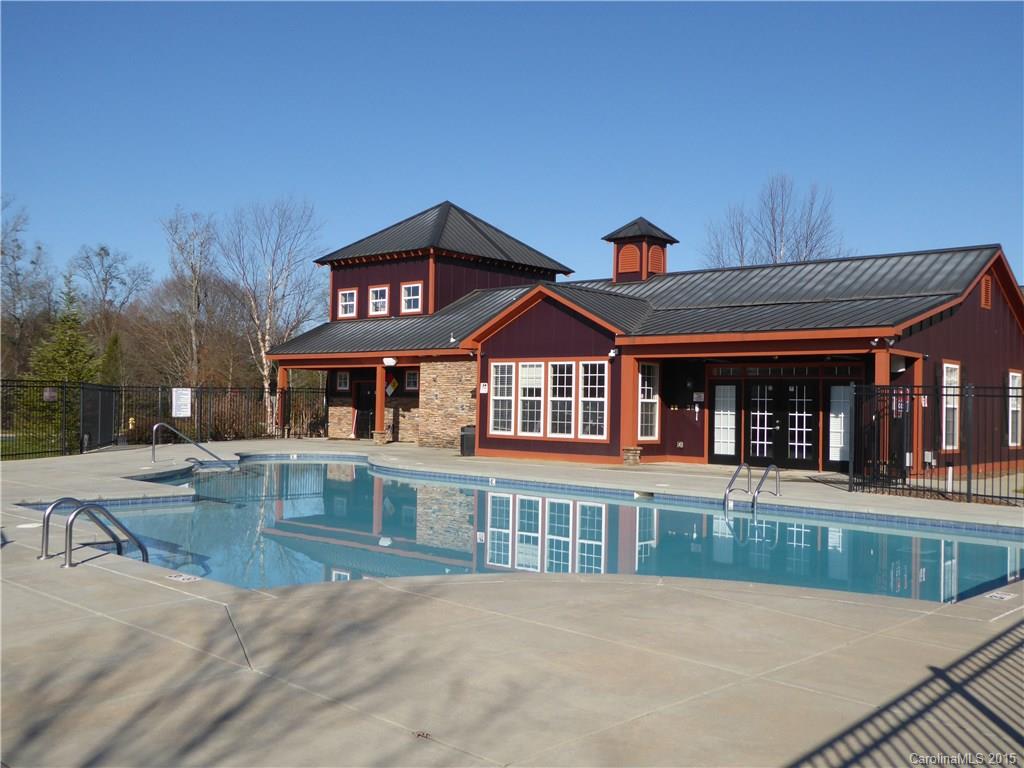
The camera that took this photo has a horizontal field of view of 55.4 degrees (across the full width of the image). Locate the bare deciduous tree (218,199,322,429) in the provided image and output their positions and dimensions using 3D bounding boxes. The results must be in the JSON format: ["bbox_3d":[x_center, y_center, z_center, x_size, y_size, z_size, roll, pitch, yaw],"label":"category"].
[{"bbox_3d":[-9.826,-2.700,39.396,4.600,9.620,4.500,0,-2,42],"label":"bare deciduous tree"}]

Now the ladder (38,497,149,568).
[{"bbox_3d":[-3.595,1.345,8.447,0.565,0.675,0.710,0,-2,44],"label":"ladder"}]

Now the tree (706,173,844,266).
[{"bbox_3d":[10.728,-3.007,39.879,5.800,11.160,5.400,0,-2,42],"label":"tree"}]

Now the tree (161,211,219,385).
[{"bbox_3d":[-19.894,-3.994,59.853,3.900,13.590,3.900,0,-2,42],"label":"tree"}]

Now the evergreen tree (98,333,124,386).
[{"bbox_3d":[-21.332,-0.120,51.943,1.800,5.250,1.800,0,-2,42],"label":"evergreen tree"}]

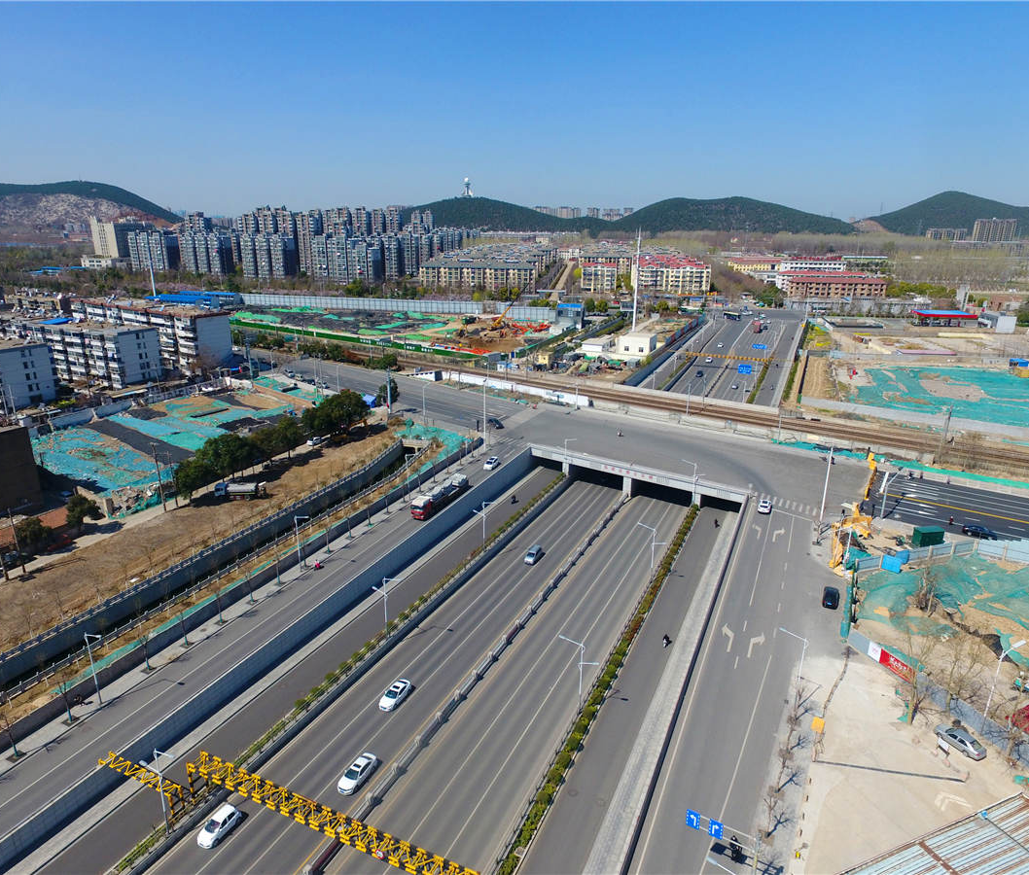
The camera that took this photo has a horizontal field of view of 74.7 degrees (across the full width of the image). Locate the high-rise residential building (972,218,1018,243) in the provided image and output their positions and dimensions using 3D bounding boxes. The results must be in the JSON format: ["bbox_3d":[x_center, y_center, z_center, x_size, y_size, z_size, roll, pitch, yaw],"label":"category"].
[{"bbox_3d":[758.290,-320.370,1071.830,53.000,51.000,14.000,4,18,12],"label":"high-rise residential building"}]

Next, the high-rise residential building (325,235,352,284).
[{"bbox_3d":[-123.420,-127.940,486.550,16.760,35.000,13.000,9,20,25],"label":"high-rise residential building"}]

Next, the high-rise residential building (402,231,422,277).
[{"bbox_3d":[-85.122,-153.911,568.211,12.894,35.958,12.000,7,19,19],"label":"high-rise residential building"}]

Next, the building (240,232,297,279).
[{"bbox_3d":[-189.503,-138.762,519.405,37.500,35.563,16.000,7,19,19],"label":"building"}]

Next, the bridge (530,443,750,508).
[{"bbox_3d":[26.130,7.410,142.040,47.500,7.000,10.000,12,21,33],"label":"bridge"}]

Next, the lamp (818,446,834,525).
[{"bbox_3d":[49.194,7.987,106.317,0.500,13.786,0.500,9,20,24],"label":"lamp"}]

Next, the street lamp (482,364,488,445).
[{"bbox_3d":[-6.360,-5.670,144.790,1.000,17.500,0.600,12,21,32],"label":"street lamp"}]

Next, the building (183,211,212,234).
[{"bbox_3d":[-266.510,-162.270,570.560,24.000,55.000,11.000,8,19,24],"label":"building"}]

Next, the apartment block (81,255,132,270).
[{"bbox_3d":[-376.530,-164.120,628.880,42.860,12.500,28.000,9,20,25],"label":"apartment block"}]

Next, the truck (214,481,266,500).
[{"bbox_3d":[-47.780,9.198,118.071,8.100,2.850,2.500,-1,18,-3],"label":"truck"}]

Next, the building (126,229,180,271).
[{"bbox_3d":[-292.780,-149.510,549.320,44.060,35.000,11.510,9,20,25],"label":"building"}]

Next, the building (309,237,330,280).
[{"bbox_3d":[-138.470,-130.580,495.180,14.110,34.500,13.000,9,20,25],"label":"building"}]

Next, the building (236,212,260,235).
[{"bbox_3d":[-217.479,-160.682,562.264,16.355,50.514,12.000,7,19,19],"label":"building"}]

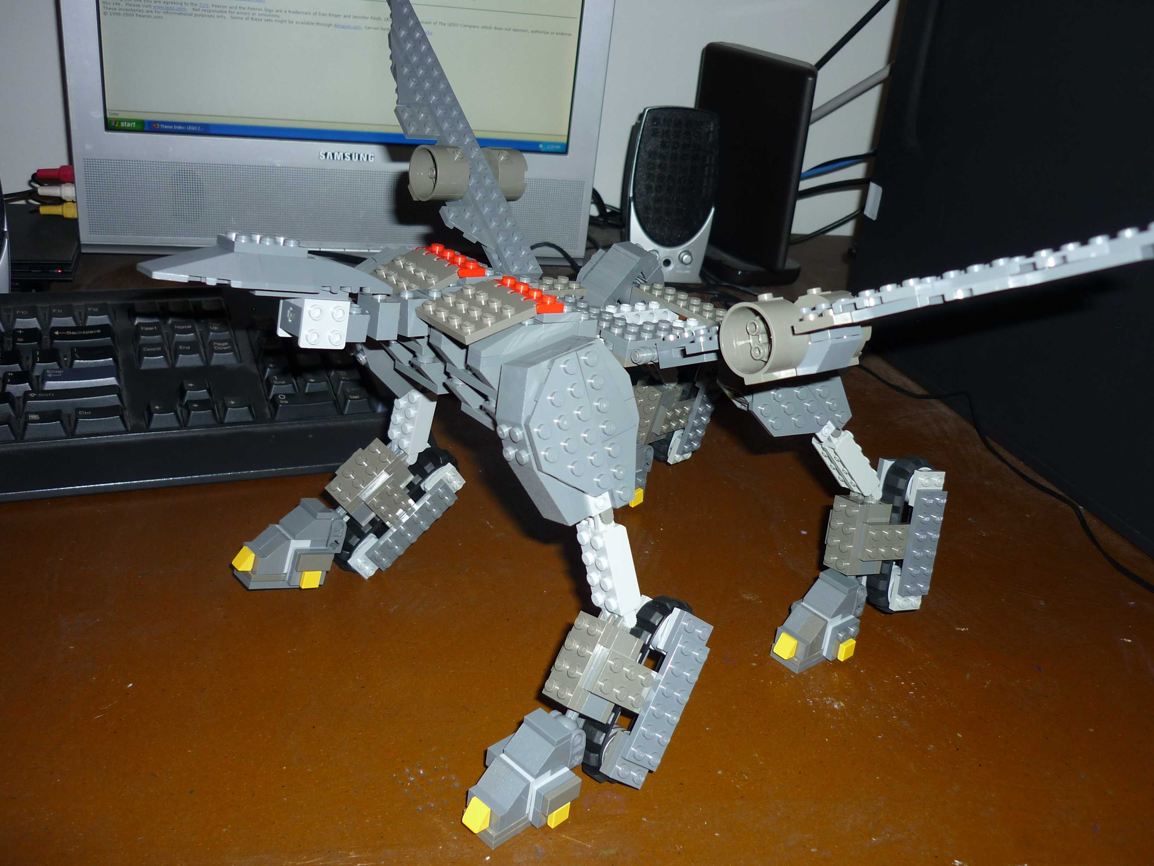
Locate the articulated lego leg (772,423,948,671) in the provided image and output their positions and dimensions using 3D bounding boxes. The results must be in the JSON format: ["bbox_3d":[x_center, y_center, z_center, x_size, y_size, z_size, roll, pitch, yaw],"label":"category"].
[{"bbox_3d":[0.128,0.049,0.482,0.080,0.110,0.044,-16,33,-40],"label":"articulated lego leg"}]

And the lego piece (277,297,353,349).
[{"bbox_3d":[-0.085,-0.037,0.358,0.017,0.017,0.018,-1,18,-39],"label":"lego piece"}]

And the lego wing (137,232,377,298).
[{"bbox_3d":[-0.099,-0.054,0.340,0.072,0.013,0.035,-4,21,-42],"label":"lego wing"}]

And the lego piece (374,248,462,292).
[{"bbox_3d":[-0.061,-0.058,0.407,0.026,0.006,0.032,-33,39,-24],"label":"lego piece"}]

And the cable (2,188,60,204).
[{"bbox_3d":[-0.456,-0.198,0.920,0.049,0.012,0.018,11,25,11],"label":"cable"}]

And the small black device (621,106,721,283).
[{"bbox_3d":[0.089,-0.227,1.017,0.079,0.160,0.080,2,25,-8],"label":"small black device"}]

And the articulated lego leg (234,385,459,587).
[{"bbox_3d":[-0.100,0.023,0.496,0.104,0.101,0.048,-5,27,-22],"label":"articulated lego leg"}]

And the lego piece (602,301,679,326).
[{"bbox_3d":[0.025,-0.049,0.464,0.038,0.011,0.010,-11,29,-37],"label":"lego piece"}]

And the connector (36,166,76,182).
[{"bbox_3d":[-0.429,-0.213,0.905,0.033,0.013,0.013,-1,26,-15],"label":"connector"}]

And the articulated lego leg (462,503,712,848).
[{"bbox_3d":[0.009,0.081,0.382,0.044,0.112,0.096,27,32,38],"label":"articulated lego leg"}]

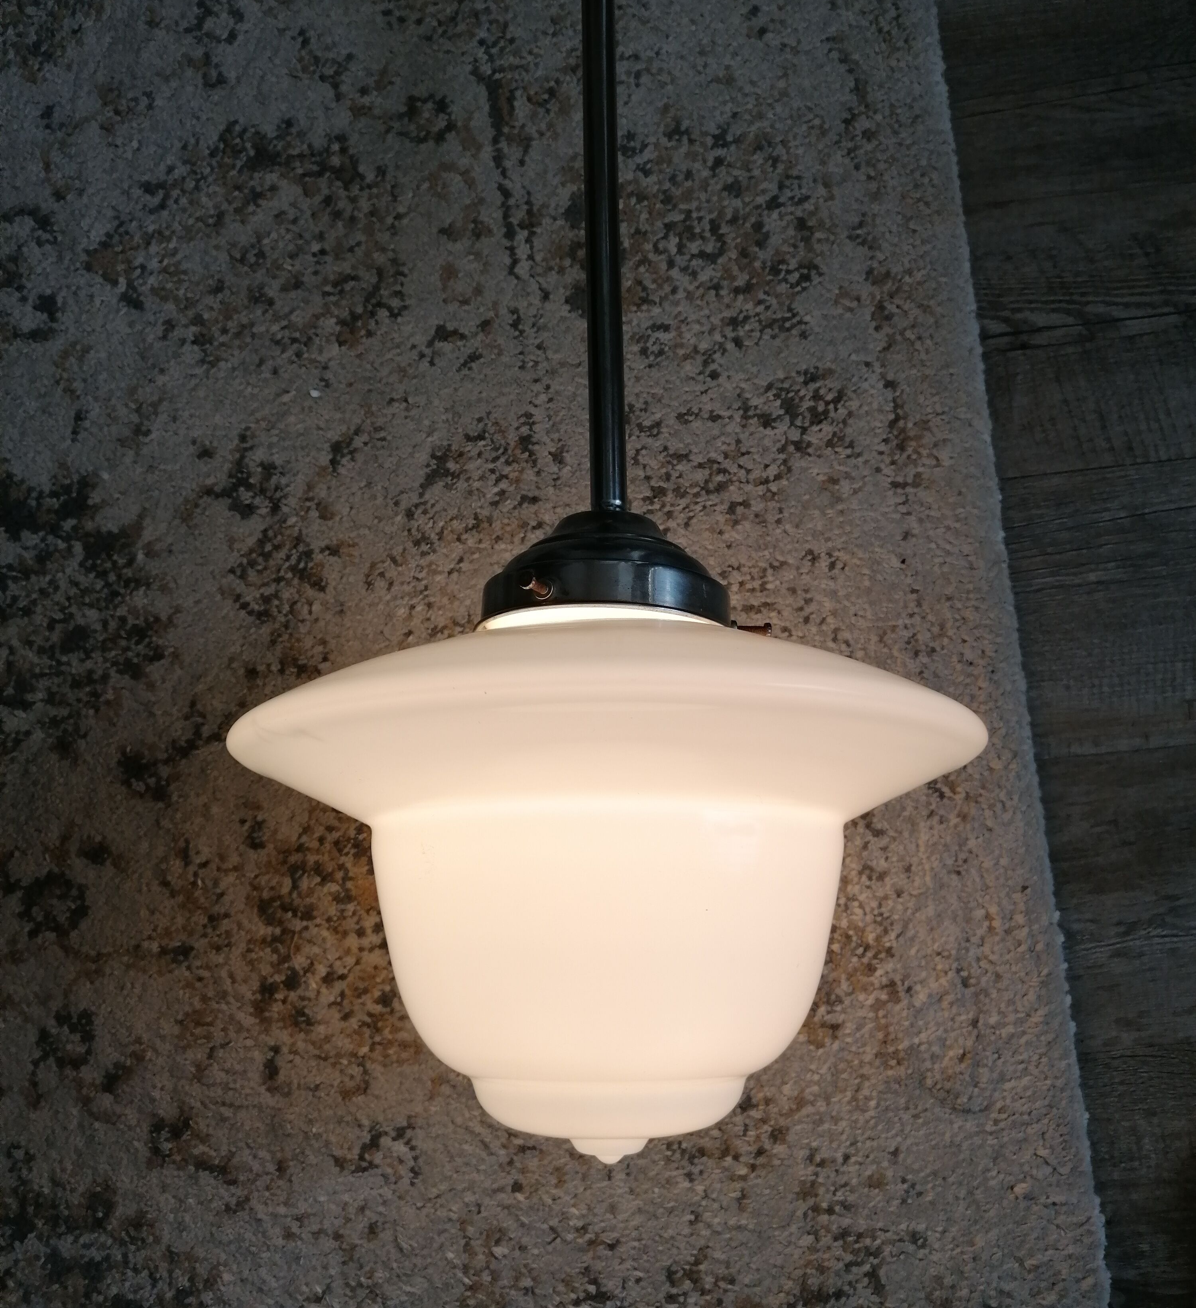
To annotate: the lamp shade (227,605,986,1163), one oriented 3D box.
[{"bbox_3d":[0.004,0.090,0.509,0.305,0.305,0.222,0,76,0],"label":"lamp shade"}]

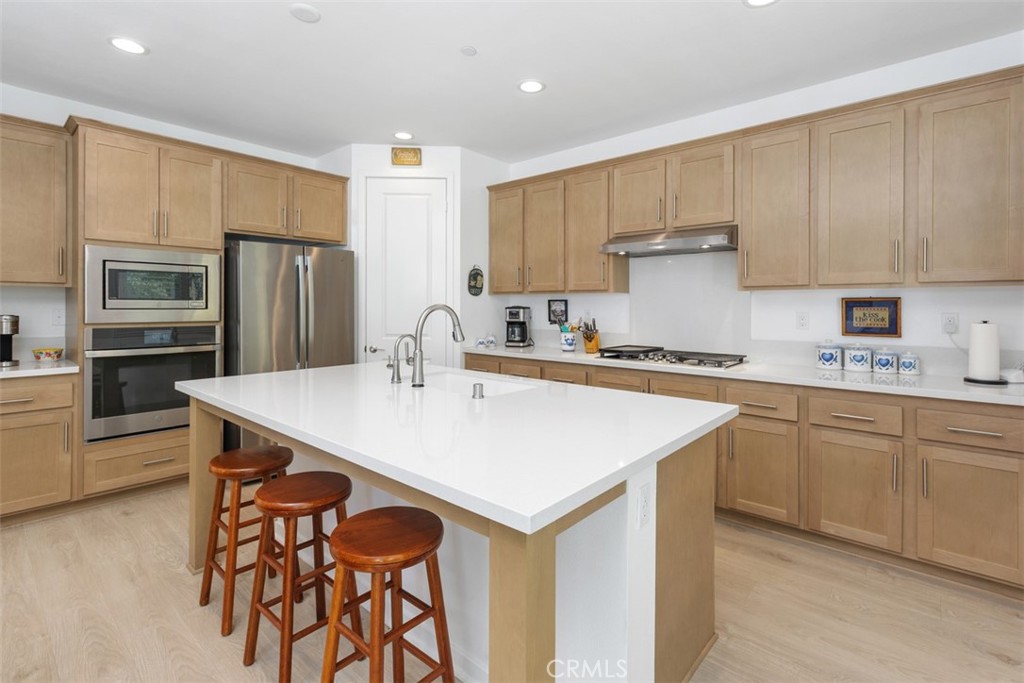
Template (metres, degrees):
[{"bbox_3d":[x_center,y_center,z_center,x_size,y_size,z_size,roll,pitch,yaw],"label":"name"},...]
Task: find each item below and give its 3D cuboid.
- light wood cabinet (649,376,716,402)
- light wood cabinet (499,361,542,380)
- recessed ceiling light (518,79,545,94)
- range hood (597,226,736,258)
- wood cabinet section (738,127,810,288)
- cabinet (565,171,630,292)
[{"bbox_3d":[1.246,0.594,3.080,0.452,0.780,0.580,2,3,40],"label":"light wood cabinet"},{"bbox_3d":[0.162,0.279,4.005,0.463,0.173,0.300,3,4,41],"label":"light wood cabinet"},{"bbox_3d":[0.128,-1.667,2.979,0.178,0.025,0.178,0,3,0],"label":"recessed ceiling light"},{"bbox_3d":[1.143,-0.705,3.255,0.915,0.131,0.508,2,4,40],"label":"range hood"},{"bbox_3d":[1.702,-0.839,2.945,0.386,0.970,0.030,3,4,41],"label":"wood cabinet section"},{"bbox_3d":[0.706,-0.878,3.735,0.433,0.972,0.330,2,3,40],"label":"cabinet"}]

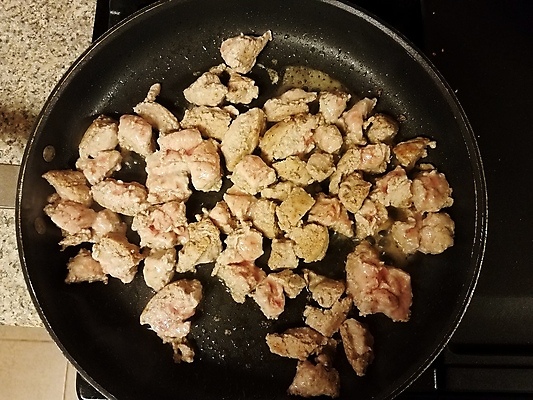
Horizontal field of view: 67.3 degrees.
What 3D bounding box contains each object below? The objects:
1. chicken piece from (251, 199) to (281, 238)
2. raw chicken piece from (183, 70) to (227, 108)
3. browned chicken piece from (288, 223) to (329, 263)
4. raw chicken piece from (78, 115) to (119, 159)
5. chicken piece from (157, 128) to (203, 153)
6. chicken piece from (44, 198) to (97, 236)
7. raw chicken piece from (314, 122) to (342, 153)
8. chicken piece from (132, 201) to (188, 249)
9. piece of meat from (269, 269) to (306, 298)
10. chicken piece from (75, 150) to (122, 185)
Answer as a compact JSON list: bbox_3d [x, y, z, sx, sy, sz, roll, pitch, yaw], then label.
[{"bbox_3d":[-0.001,0.014,0.291,0.021,0.019,0.029,-2,79,0],"label":"chicken piece"},{"bbox_3d":[-0.045,-0.084,0.311,0.029,0.021,0.028,-44,83,-7],"label":"raw chicken piece"},{"bbox_3d":[0.031,0.032,0.299,0.029,0.015,0.027,15,81,4],"label":"browned chicken piece"},{"bbox_3d":[-0.130,-0.049,0.312,0.024,0.020,0.033,28,82,6],"label":"raw chicken piece"},{"bbox_3d":[-0.065,-0.044,0.303,0.033,0.019,0.018,-11,79,-3],"label":"chicken piece"},{"bbox_3d":[-0.141,0.011,0.286,0.037,0.021,0.021,24,79,4],"label":"chicken piece"},{"bbox_3d":[0.048,-0.047,0.311,0.021,0.018,0.023,-27,81,-4],"label":"raw chicken piece"},{"bbox_3d":[-0.077,0.020,0.293,0.040,0.022,0.033,-8,80,-1],"label":"chicken piece"},{"bbox_3d":[0.015,0.062,0.296,0.027,0.015,0.018,24,82,5],"label":"piece of meat"},{"bbox_3d":[-0.125,-0.027,0.303,0.033,0.018,0.024,-32,82,-5],"label":"chicken piece"}]

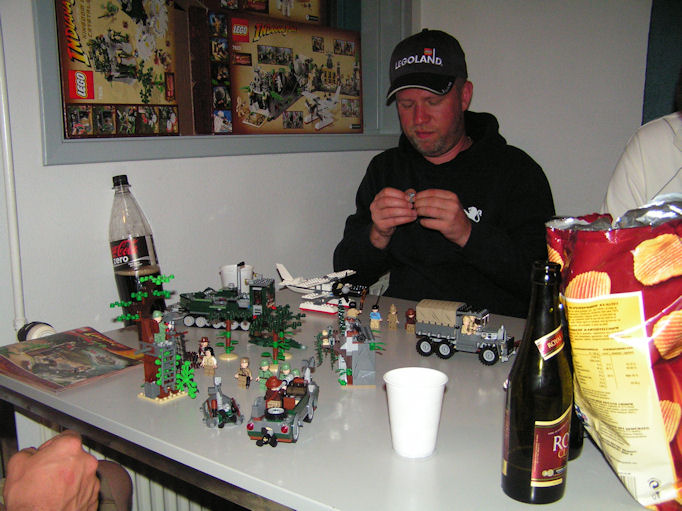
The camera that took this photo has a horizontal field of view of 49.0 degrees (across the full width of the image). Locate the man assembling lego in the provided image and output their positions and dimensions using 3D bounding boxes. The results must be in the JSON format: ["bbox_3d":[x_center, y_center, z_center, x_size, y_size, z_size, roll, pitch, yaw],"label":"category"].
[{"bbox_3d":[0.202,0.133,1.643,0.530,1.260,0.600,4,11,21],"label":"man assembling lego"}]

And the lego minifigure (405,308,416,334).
[{"bbox_3d":[0.123,0.116,1.321,0.025,0.042,0.018,1,11,6],"label":"lego minifigure"}]

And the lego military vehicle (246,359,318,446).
[{"bbox_3d":[-0.069,0.175,0.919,0.058,0.070,0.118,3,11,13],"label":"lego military vehicle"}]

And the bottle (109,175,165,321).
[{"bbox_3d":[-0.400,-0.006,1.450,0.082,0.295,0.082,-11,5,-20],"label":"bottle"}]

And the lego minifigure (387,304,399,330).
[{"bbox_3d":[0.093,0.109,1.328,0.022,0.045,0.015,0,10,0],"label":"lego minifigure"}]

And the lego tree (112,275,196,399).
[{"bbox_3d":[-0.249,0.108,0.994,0.090,0.163,0.092,9,13,39],"label":"lego tree"}]

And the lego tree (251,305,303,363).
[{"bbox_3d":[-0.095,0.123,1.120,0.076,0.090,0.070,0,10,0],"label":"lego tree"}]

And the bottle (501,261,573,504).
[{"bbox_3d":[0.196,0.123,0.738,0.062,0.231,0.062,-3,11,-19],"label":"bottle"}]

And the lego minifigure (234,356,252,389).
[{"bbox_3d":[-0.135,0.162,1.033,0.024,0.044,0.015,0,10,-3],"label":"lego minifigure"}]

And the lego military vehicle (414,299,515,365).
[{"bbox_3d":[0.201,0.122,1.191,0.151,0.079,0.060,5,11,23],"label":"lego military vehicle"}]

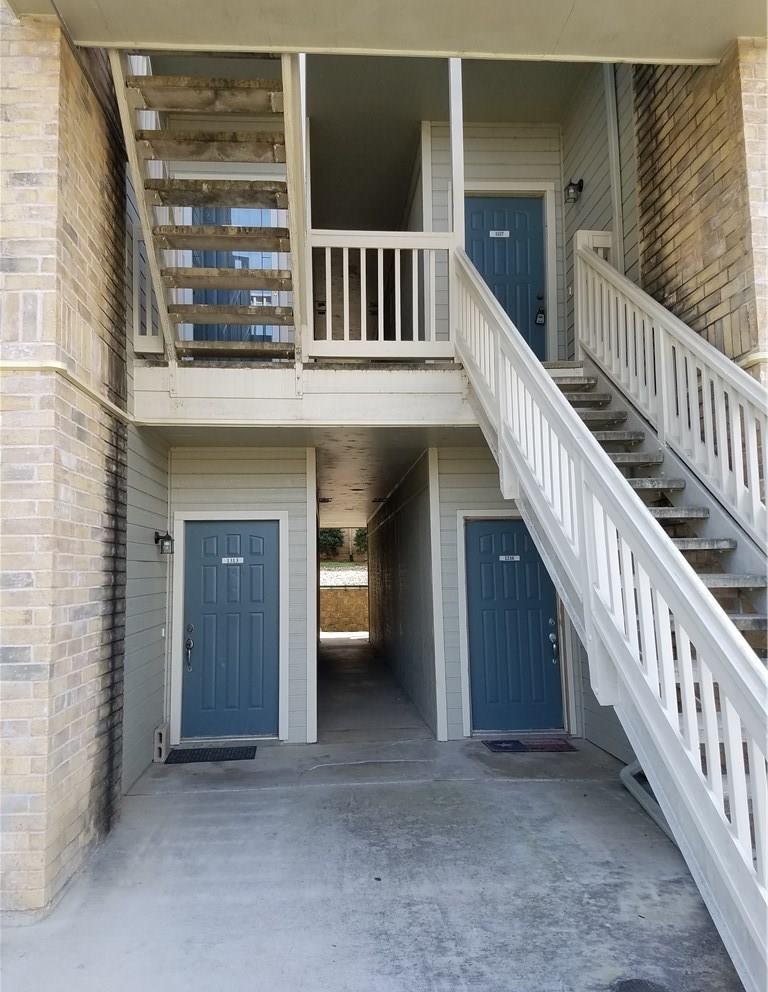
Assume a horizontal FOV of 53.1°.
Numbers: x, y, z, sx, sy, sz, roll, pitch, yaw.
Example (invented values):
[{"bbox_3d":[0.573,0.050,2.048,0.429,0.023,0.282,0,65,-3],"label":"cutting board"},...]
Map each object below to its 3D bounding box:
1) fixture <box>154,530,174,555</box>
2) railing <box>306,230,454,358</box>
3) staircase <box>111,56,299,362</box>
[{"bbox_3d":[-1.892,0.403,6.658,0.162,0.208,0.125,0,-6,-4],"label":"fixture"},{"bbox_3d":[-0.026,-1.668,6.425,1.234,1.081,0.100,0,-6,-4],"label":"railing"},{"bbox_3d":[-1.143,-1.944,5.359,1.064,1.580,2.020,0,-6,-4],"label":"staircase"}]

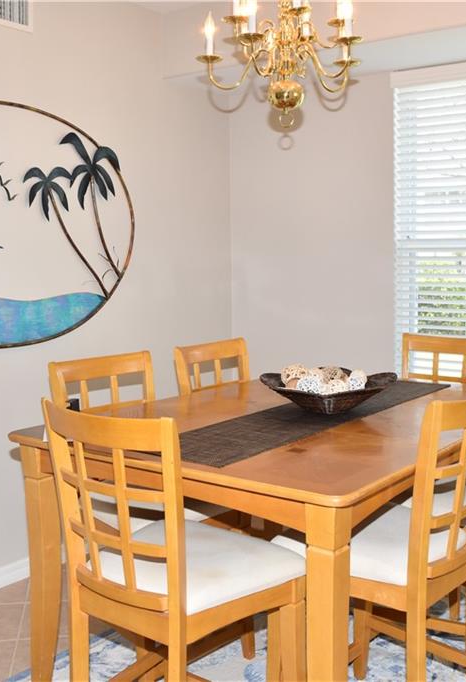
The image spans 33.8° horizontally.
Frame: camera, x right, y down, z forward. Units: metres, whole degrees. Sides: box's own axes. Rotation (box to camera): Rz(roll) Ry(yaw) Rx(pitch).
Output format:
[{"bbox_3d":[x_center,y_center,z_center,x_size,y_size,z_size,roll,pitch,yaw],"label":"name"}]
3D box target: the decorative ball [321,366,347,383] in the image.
[{"bbox_3d":[0.346,0.125,2.631,0.083,0.080,0.083,3,7,36],"label":"decorative ball"}]

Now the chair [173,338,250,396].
[{"bbox_3d":[0.114,0.551,3.140,0.520,1.072,0.530,3,6,33],"label":"chair"}]

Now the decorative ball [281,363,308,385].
[{"bbox_3d":[0.234,0.134,2.900,0.100,0.100,0.100,0,5,0],"label":"decorative ball"}]

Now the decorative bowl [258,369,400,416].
[{"bbox_3d":[0.326,0.164,2.581,0.360,0.108,0.360,-5,7,-42],"label":"decorative bowl"}]

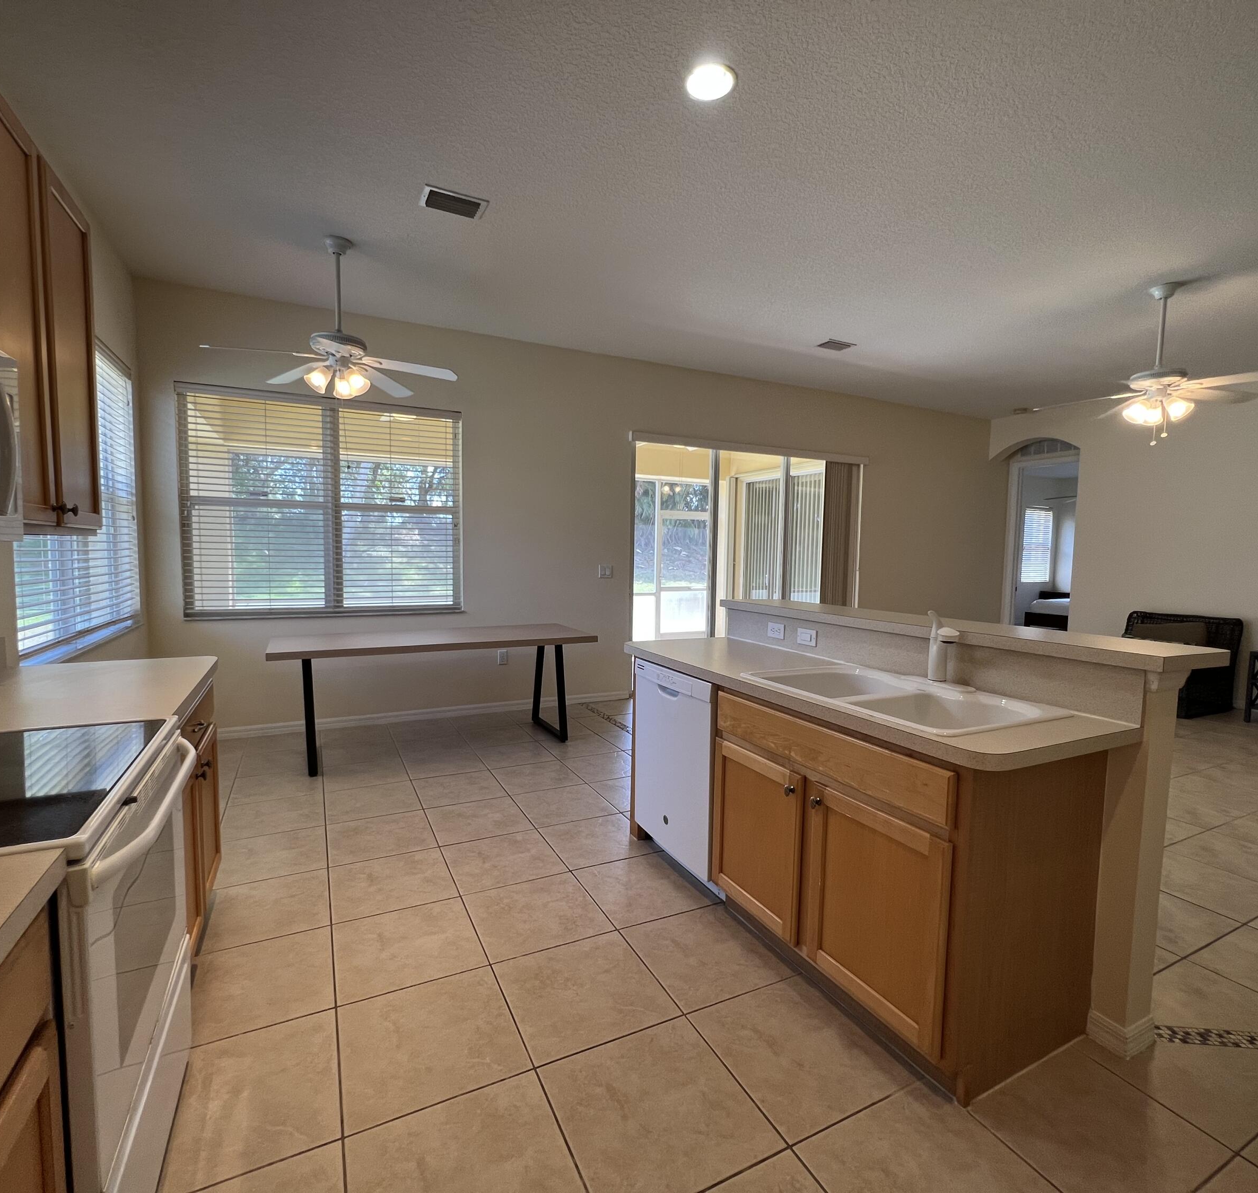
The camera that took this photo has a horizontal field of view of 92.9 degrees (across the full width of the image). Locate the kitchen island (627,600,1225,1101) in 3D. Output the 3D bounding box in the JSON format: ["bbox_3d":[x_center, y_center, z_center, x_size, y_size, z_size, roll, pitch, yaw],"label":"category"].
[{"bbox_3d":[0.820,0.643,2.310,1.023,1.092,1.817,-2,5,-27],"label":"kitchen island"}]

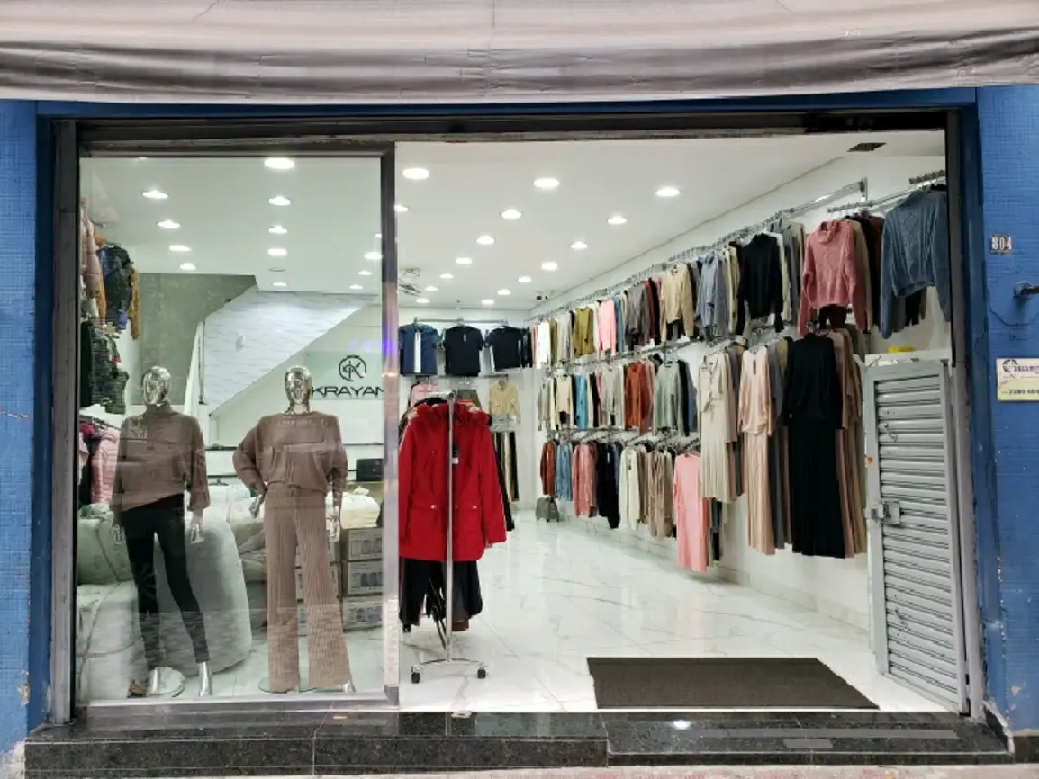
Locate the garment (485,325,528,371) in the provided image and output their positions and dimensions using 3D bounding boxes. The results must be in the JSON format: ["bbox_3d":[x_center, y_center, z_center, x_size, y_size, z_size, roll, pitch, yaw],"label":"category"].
[{"bbox_3d":[-0.197,-0.619,11.800,0.600,0.680,0.160,-1,-2,-3],"label":"garment"}]

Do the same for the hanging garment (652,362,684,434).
[{"bbox_3d":[1.385,0.088,7.280,0.110,0.652,0.430,0,-3,-21],"label":"hanging garment"}]

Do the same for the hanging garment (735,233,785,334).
[{"bbox_3d":[1.810,-0.791,5.888,0.120,0.695,0.450,0,-3,-32],"label":"hanging garment"}]

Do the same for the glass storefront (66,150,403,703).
[{"bbox_3d":[-1.442,0.175,3.945,1.650,2.814,0.080,-1,-2,2],"label":"glass storefront"}]

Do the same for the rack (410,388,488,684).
[{"bbox_3d":[-0.489,0.816,4.833,0.430,1.620,1.120,0,-2,-10],"label":"rack"}]

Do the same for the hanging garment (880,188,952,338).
[{"bbox_3d":[2.198,-0.700,4.322,0.480,0.840,0.180,0,-2,-16],"label":"hanging garment"}]

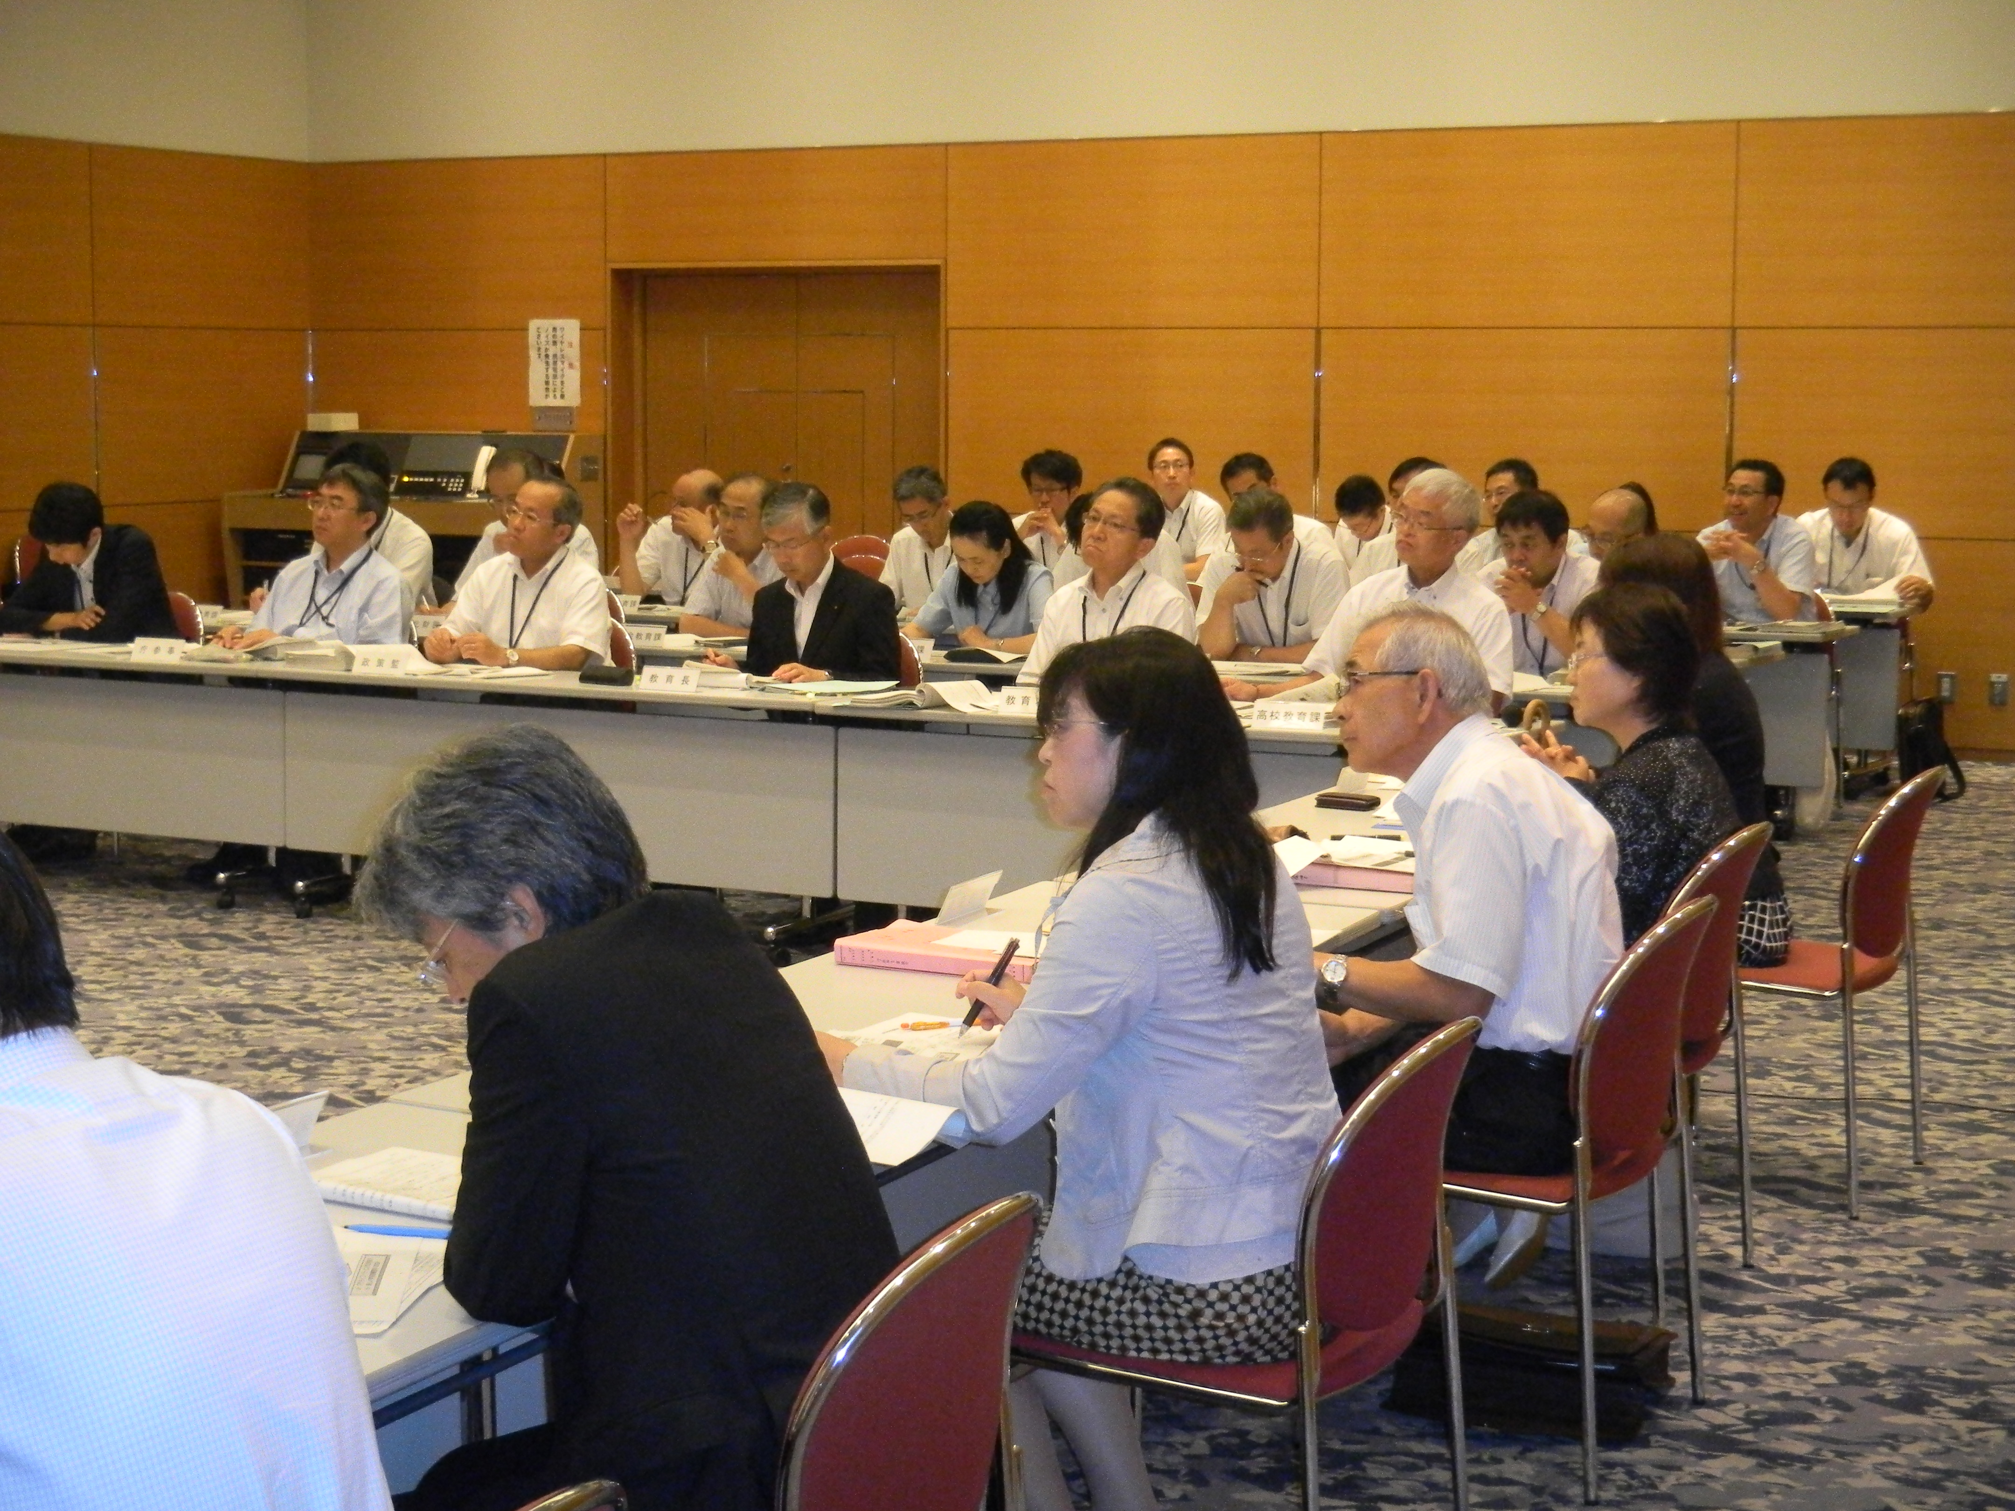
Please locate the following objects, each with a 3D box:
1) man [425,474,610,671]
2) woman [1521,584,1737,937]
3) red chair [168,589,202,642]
[{"bbox_3d":[-1.390,-0.185,9.199,0.540,1.216,0.660,5,8,33],"label":"man"},{"bbox_3d":[0.917,0.296,5.416,0.700,1.200,0.460,4,8,29],"label":"woman"},{"bbox_3d":[-2.880,-0.104,10.191,0.500,0.800,0.540,4,8,27],"label":"red chair"}]

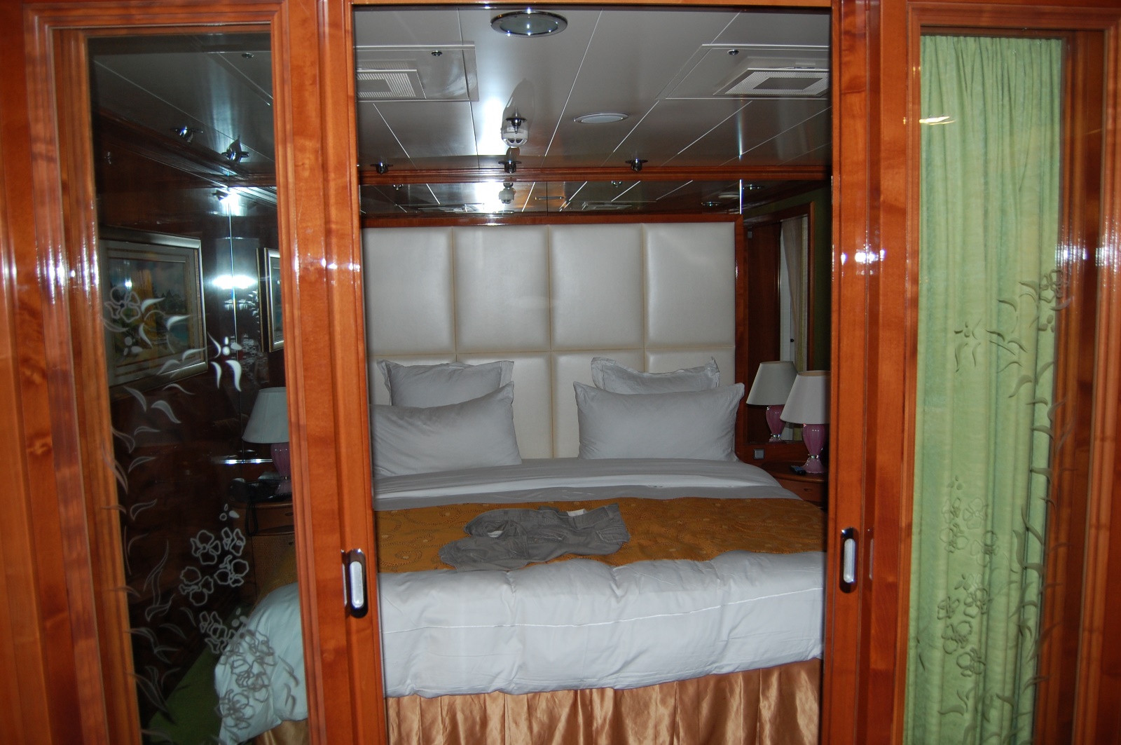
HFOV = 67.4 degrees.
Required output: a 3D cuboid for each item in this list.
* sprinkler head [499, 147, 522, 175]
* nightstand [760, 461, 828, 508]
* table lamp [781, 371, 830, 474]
[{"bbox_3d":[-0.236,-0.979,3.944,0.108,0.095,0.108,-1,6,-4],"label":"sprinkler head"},{"bbox_3d":[1.242,0.741,4.338,0.470,0.480,0.450,-1,6,-4],"label":"nightstand"},{"bbox_3d":[1.278,0.255,4.229,0.345,0.505,0.345,-1,6,-4],"label":"table lamp"}]

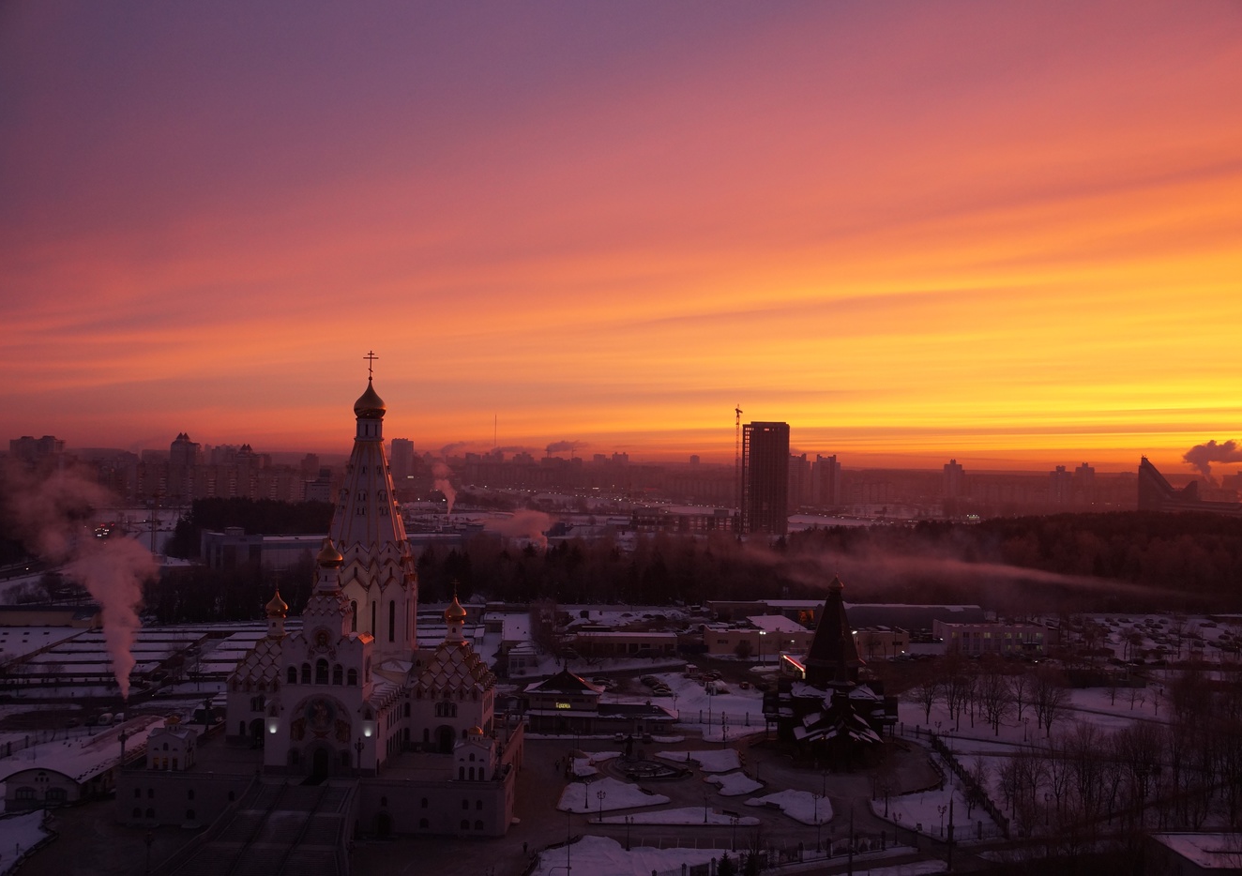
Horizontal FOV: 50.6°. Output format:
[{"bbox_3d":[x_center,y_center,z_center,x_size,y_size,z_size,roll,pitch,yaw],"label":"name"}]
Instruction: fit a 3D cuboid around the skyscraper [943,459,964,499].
[{"bbox_3d":[491.690,61.930,1942.900,26.500,60.500,25.000,1,-1,5],"label":"skyscraper"}]

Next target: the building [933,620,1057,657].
[{"bbox_3d":[114.370,61.490,404.290,33.000,9.300,12.500,1,-1,-5],"label":"building"}]

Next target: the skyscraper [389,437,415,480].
[{"bbox_3d":[-359.610,36.530,2163.820,32.000,71.000,27.000,1,-1,-10],"label":"skyscraper"}]

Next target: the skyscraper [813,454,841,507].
[{"bbox_3d":[265.930,55.800,1699.490,30.000,66.000,28.000,1,-1,0],"label":"skyscraper"}]

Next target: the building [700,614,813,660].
[{"bbox_3d":[42.150,61.360,407.000,33.500,7.200,34.000,1,-1,-5],"label":"building"}]

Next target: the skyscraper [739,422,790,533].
[{"bbox_3d":[115.650,32.370,1050.650,33.500,88.500,30.000,1,-1,-2],"label":"skyscraper"}]

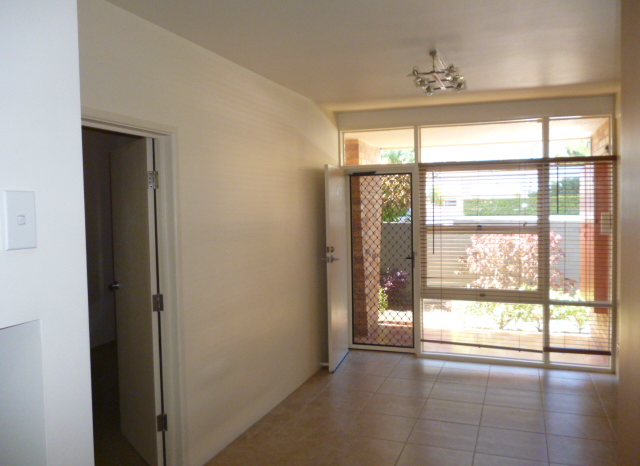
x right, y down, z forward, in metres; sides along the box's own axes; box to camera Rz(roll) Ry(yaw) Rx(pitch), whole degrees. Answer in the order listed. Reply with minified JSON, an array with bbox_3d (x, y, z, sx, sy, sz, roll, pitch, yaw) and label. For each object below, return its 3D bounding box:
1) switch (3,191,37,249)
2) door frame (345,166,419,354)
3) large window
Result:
[{"bbox_3d":[-0.596,-0.025,1.039,0.012,0.117,0.070,0,3,21],"label":"switch"},{"bbox_3d":[0.657,0.301,5.762,0.891,2.125,0.126,0,3,21],"label":"door frame"},{"bbox_3d":[1.928,0.101,5.240,1.872,2.437,0.104,0,3,21],"label":"large window"}]

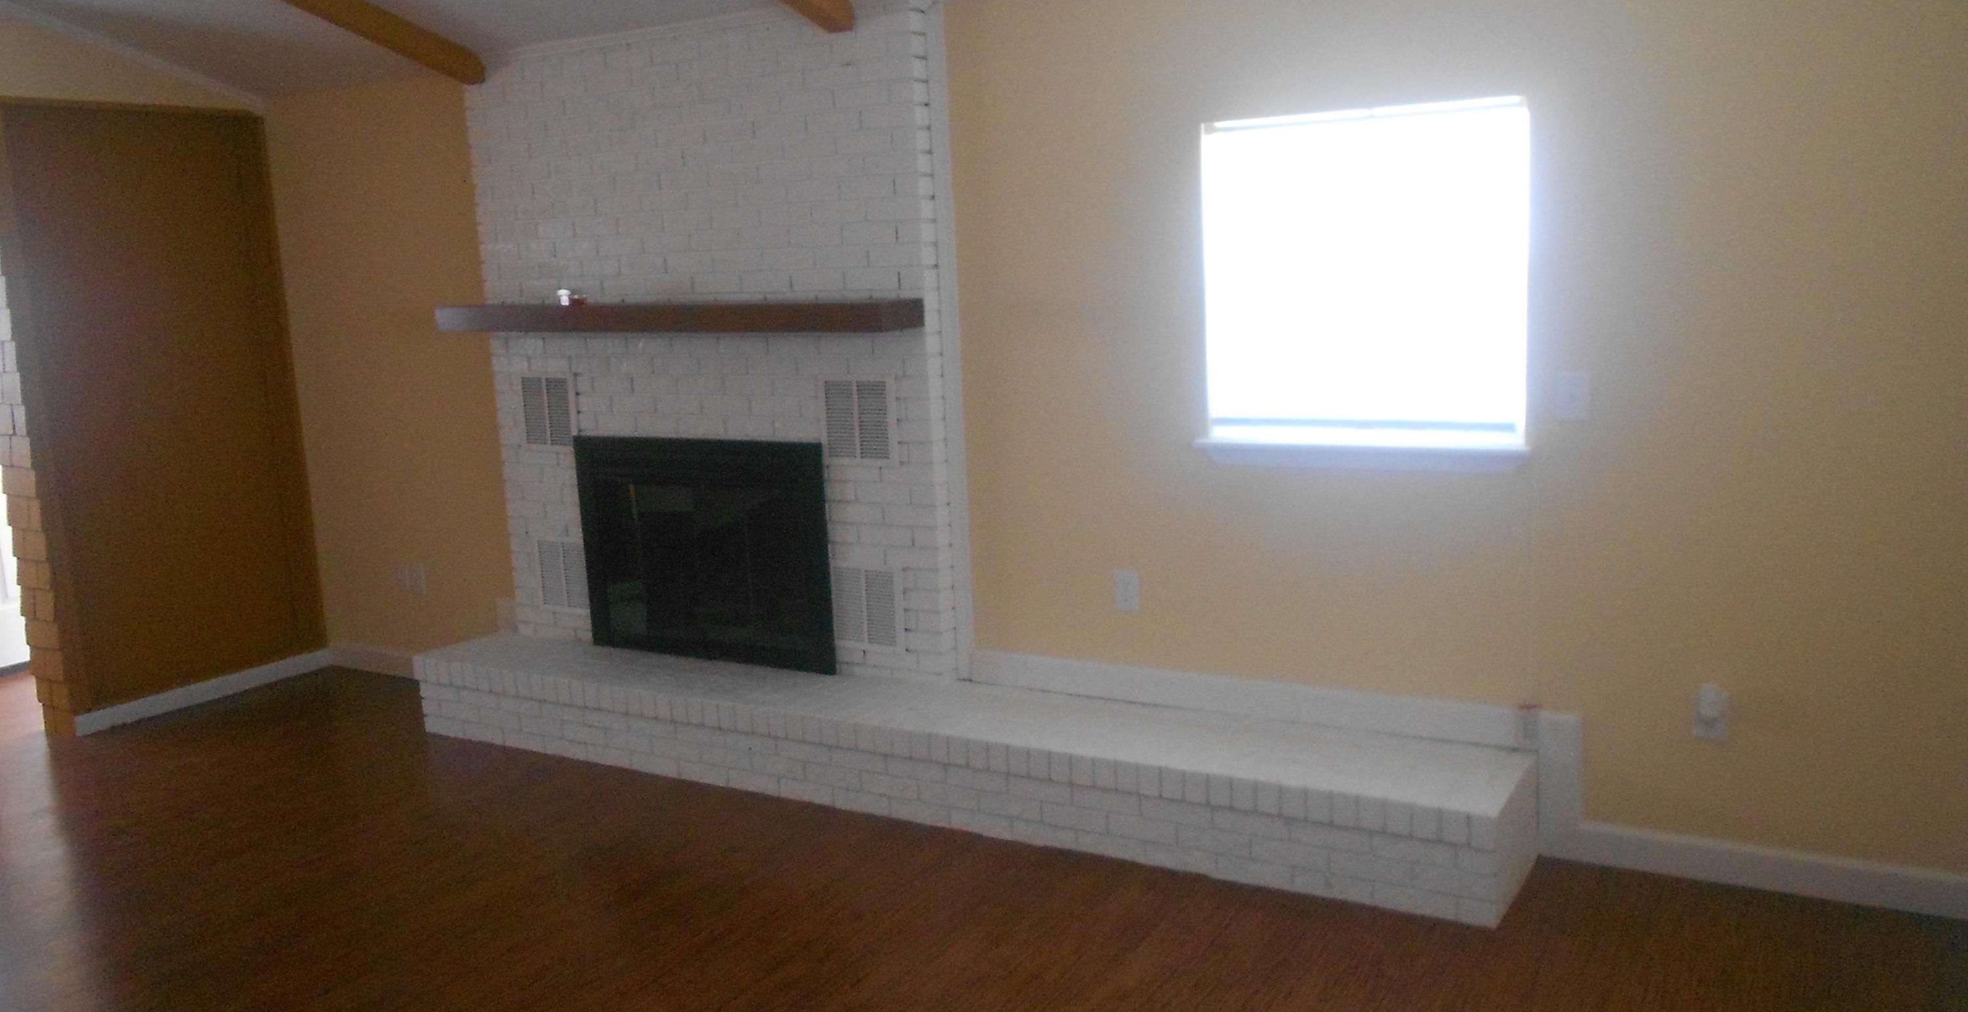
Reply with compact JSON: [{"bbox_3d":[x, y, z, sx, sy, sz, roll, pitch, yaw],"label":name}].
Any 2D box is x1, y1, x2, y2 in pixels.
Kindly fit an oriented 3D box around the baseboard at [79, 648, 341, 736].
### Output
[{"bbox_3d":[-3.145,0.742,6.007,0.016,0.082,1.049,4,11,34],"label":"baseboard"}]

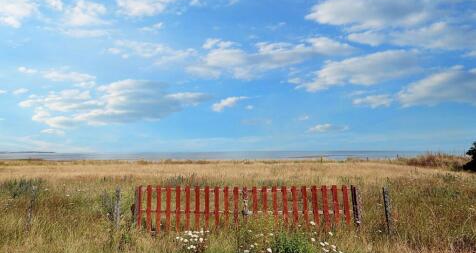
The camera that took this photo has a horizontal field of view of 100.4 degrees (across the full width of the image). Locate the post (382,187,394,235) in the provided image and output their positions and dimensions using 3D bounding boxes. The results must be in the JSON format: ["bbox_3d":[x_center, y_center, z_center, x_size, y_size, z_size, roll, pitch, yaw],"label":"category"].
[{"bbox_3d":[3.701,2.100,4.870,0.110,1.130,0.100,-3,-7,2],"label":"post"}]

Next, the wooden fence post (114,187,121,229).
[{"bbox_3d":[-3.119,2.169,5.150,0.090,1.130,0.090,-2,-7,2],"label":"wooden fence post"}]

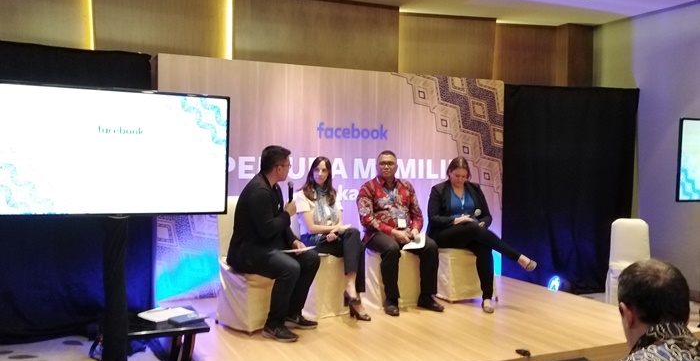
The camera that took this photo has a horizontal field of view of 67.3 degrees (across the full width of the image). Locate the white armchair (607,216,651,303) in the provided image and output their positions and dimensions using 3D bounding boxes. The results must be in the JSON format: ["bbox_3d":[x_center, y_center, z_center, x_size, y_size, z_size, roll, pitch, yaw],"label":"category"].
[{"bbox_3d":[3.011,0.883,5.645,0.460,0.930,0.530,1,1,21],"label":"white armchair"}]

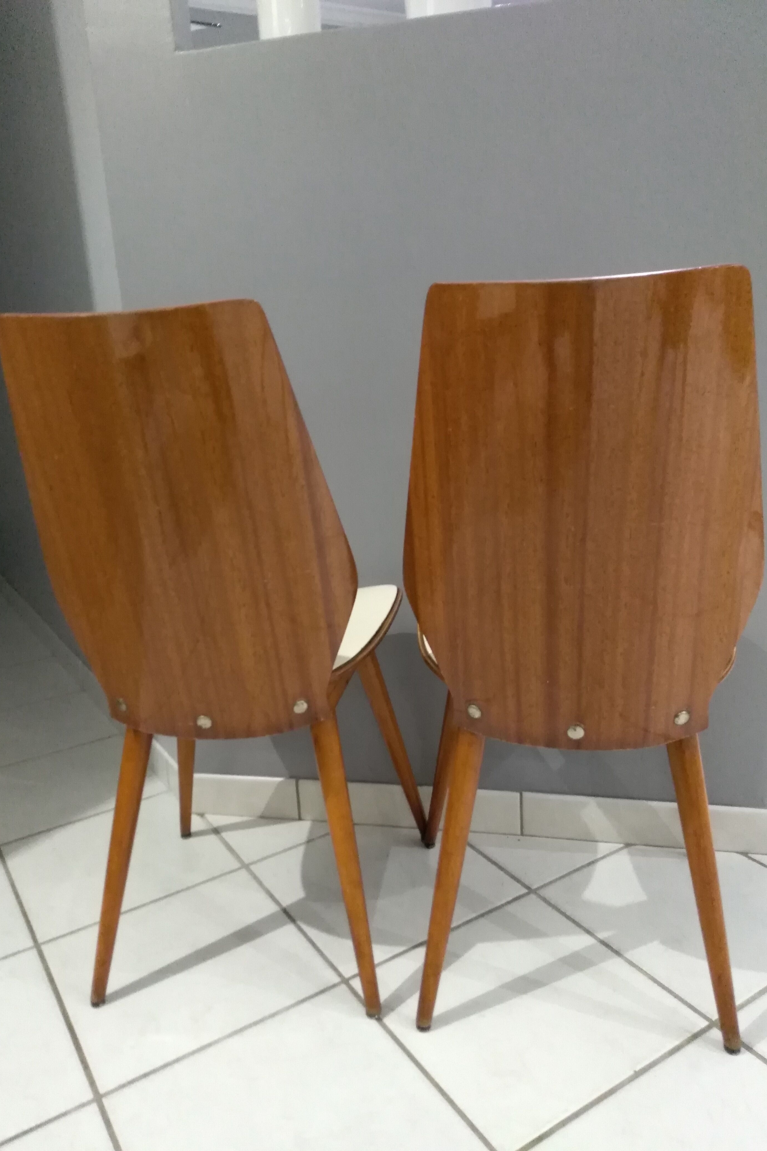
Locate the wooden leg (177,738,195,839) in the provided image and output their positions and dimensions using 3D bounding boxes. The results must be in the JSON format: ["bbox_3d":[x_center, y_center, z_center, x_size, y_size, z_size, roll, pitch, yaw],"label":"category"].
[{"bbox_3d":[-0.329,0.270,1.446,0.034,0.438,0.034,10,27,5],"label":"wooden leg"}]

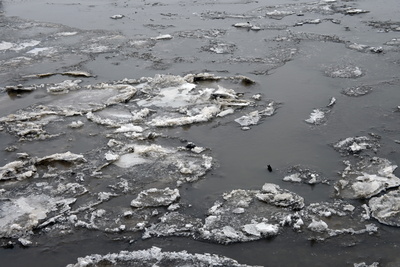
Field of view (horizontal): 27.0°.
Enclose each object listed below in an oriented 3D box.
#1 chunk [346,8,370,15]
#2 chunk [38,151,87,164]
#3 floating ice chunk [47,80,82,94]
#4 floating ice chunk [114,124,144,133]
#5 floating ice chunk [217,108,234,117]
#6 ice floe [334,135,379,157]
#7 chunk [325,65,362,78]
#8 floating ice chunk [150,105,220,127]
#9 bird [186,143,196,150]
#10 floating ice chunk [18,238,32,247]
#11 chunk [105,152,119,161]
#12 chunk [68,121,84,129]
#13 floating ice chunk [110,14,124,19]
[{"bbox_3d":[9.391,-7.273,49.540,1.352,0.216,0.736,0,18,0],"label":"chunk"},{"bbox_3d":[-4.137,0.696,24.905,1.421,0.284,0.563,0,18,0],"label":"chunk"},{"bbox_3d":[-5.324,-1.849,32.762,1.349,0.270,1.410,0,18,0],"label":"floating ice chunk"},{"bbox_3d":[-2.908,-0.207,34.375,1.221,0.150,0.510,-2,18,-5],"label":"floating ice chunk"},{"bbox_3d":[0.922,-0.741,29.572,0.603,0.133,0.514,0,18,0],"label":"floating ice chunk"},{"bbox_3d":[6.006,0.456,32.170,1.706,0.250,1.110,3,18,11],"label":"ice floe"},{"bbox_3d":[7.600,-3.267,43.790,2.018,0.150,2.153,3,18,10],"label":"chunk"},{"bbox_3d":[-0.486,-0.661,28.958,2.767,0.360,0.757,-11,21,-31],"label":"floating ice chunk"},{"bbox_3d":[-0.321,0.509,31.442,0.380,0.220,0.170,0,18,-1],"label":"bird"},{"bbox_3d":[-4.085,2.540,19.539,0.308,0.092,0.251,0,18,0],"label":"floating ice chunk"},{"bbox_3d":[-2.666,0.690,25.186,0.403,0.121,0.404,0,18,0],"label":"chunk"},{"bbox_3d":[-5.159,-0.377,34.815,0.647,0.200,0.385,-3,18,-8],"label":"chunk"},{"bbox_3d":[-4.732,-6.735,47.959,0.771,0.170,0.706,0,18,0],"label":"floating ice chunk"}]

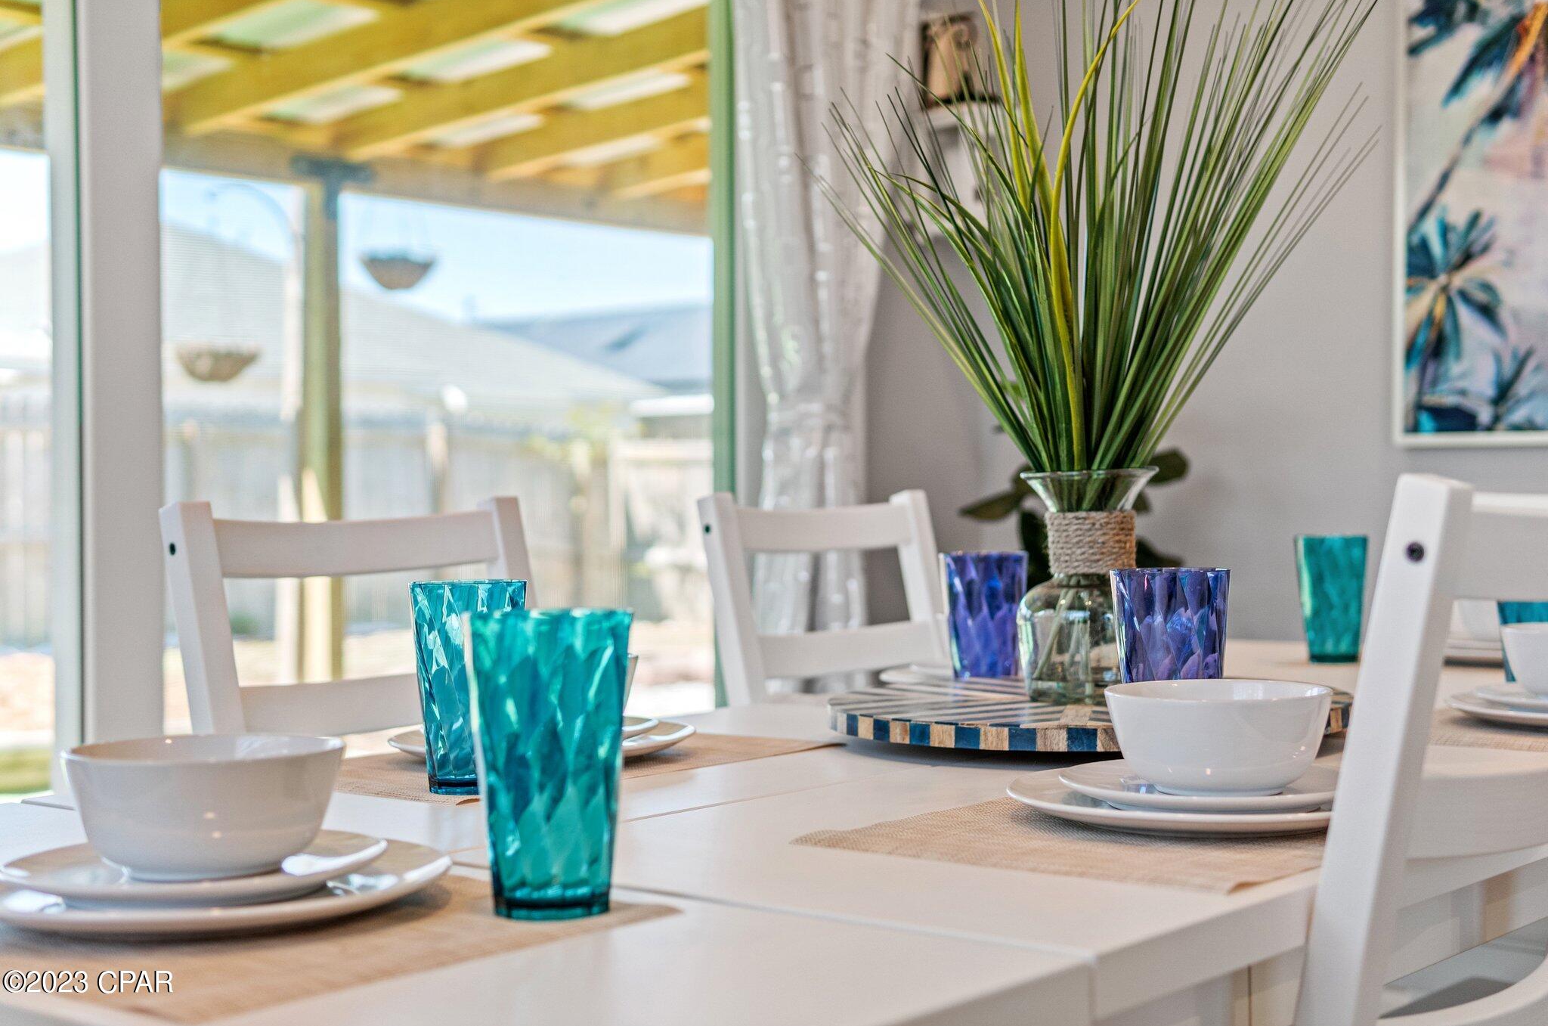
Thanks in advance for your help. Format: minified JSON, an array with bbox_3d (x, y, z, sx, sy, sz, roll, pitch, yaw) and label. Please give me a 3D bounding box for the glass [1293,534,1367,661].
[{"bbox_3d":[0.727,0.113,2.518,0.089,0.160,0.089,-1,0,0],"label":"glass"}]

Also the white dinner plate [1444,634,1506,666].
[{"bbox_3d":[0.982,0.178,2.554,0.270,0.022,0.270,-1,0,0],"label":"white dinner plate"}]

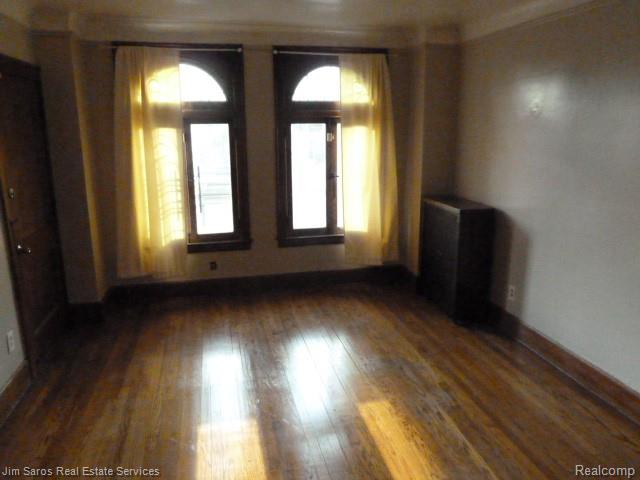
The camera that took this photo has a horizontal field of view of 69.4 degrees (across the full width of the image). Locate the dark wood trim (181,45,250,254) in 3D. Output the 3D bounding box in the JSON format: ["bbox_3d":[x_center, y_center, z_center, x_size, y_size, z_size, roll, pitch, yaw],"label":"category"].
[{"bbox_3d":[-1.257,-0.809,4.386,1.110,1.903,0.110,-3,14,-12],"label":"dark wood trim"}]

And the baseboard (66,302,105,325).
[{"bbox_3d":[-2.061,0.634,4.094,0.306,0.168,0.030,-3,14,-12],"label":"baseboard"}]

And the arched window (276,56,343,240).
[{"bbox_3d":[0.112,-0.892,4.679,1.122,1.901,0.110,-3,14,-12],"label":"arched window"}]

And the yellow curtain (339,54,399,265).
[{"bbox_3d":[0.504,-0.762,4.678,0.661,2.100,0.120,-3,14,-12],"label":"yellow curtain"}]

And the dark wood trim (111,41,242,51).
[{"bbox_3d":[-1.252,-1.725,4.125,1.106,0.051,0.060,-3,14,-12],"label":"dark wood trim"}]

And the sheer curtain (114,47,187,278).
[{"bbox_3d":[-1.560,-0.643,4.235,0.678,2.086,0.120,-3,14,-12],"label":"sheer curtain"}]

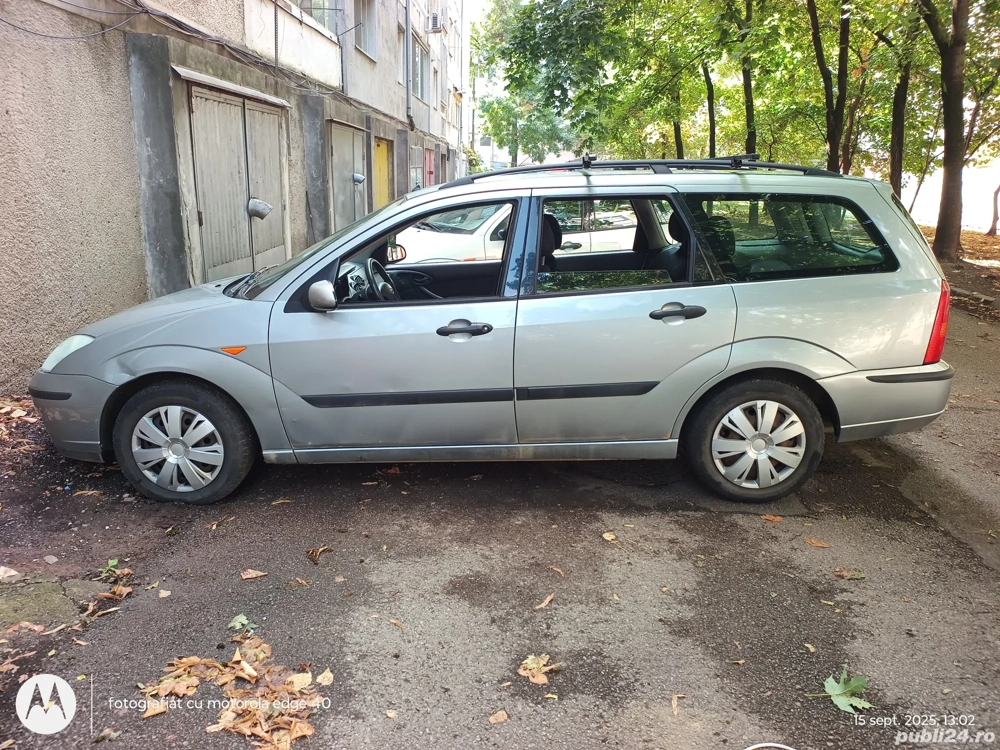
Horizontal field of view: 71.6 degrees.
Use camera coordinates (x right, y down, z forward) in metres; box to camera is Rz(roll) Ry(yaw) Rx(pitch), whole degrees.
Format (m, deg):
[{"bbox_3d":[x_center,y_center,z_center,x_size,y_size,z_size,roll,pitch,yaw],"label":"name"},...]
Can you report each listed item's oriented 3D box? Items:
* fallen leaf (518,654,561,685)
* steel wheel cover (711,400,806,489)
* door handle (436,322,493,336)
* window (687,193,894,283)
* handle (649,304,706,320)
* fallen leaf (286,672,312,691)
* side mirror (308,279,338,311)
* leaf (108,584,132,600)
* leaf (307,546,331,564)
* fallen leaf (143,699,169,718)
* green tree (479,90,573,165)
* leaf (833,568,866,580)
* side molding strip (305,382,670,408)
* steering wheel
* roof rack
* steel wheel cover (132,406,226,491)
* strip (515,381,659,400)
[{"bbox_3d":[0.122,0.907,2.136,0.130,0.024,0.120,0,16,3],"label":"fallen leaf"},{"bbox_3d":[1.157,0.311,3.101,0.416,0.416,0.050,-1,15,1],"label":"steel wheel cover"},{"bbox_3d":[-0.151,-0.194,2.957,0.240,0.058,0.050,-1,15,1],"label":"door handle"},{"bbox_3d":[1.238,-0.589,2.956,0.950,0.410,0.060,-1,-4,1],"label":"window"},{"bbox_3d":[0.748,-0.264,2.923,0.245,0.060,0.050,-1,15,1],"label":"handle"},{"bbox_3d":[-0.604,0.924,2.089,0.080,0.016,0.072,-6,17,-19],"label":"fallen leaf"},{"bbox_3d":[-0.735,-0.325,2.869,0.105,0.135,0.190,-1,15,1],"label":"side mirror"},{"bbox_3d":[-1.401,0.803,2.560,0.090,0.028,0.070,-11,19,-31],"label":"leaf"},{"bbox_3d":[-0.730,0.726,2.787,0.100,0.035,0.085,-6,17,-16],"label":"leaf"},{"bbox_3d":[-0.996,0.964,2.004,0.078,0.015,0.075,-10,19,-30],"label":"fallen leaf"},{"bbox_3d":[0.805,-8.273,26.773,3.798,5.064,3.798,0,15,0],"label":"green tree"},{"bbox_3d":[1.301,0.745,2.582,0.122,0.022,0.060,-1,15,1],"label":"leaf"},{"bbox_3d":[-0.088,0.088,3.026,1.570,0.062,0.025,-2,16,2],"label":"side molding strip"},{"bbox_3d":[-0.556,-0.413,3.412,0.110,0.380,0.380,-25,13,7],"label":"steering wheel"},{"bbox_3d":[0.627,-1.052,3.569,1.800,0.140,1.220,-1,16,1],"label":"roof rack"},{"bbox_3d":[-1.458,0.338,3.147,0.412,0.412,0.055,-1,16,1],"label":"steel wheel cover"},{"bbox_3d":[0.379,0.071,3.014,0.632,0.060,0.023,-3,16,2],"label":"strip"}]

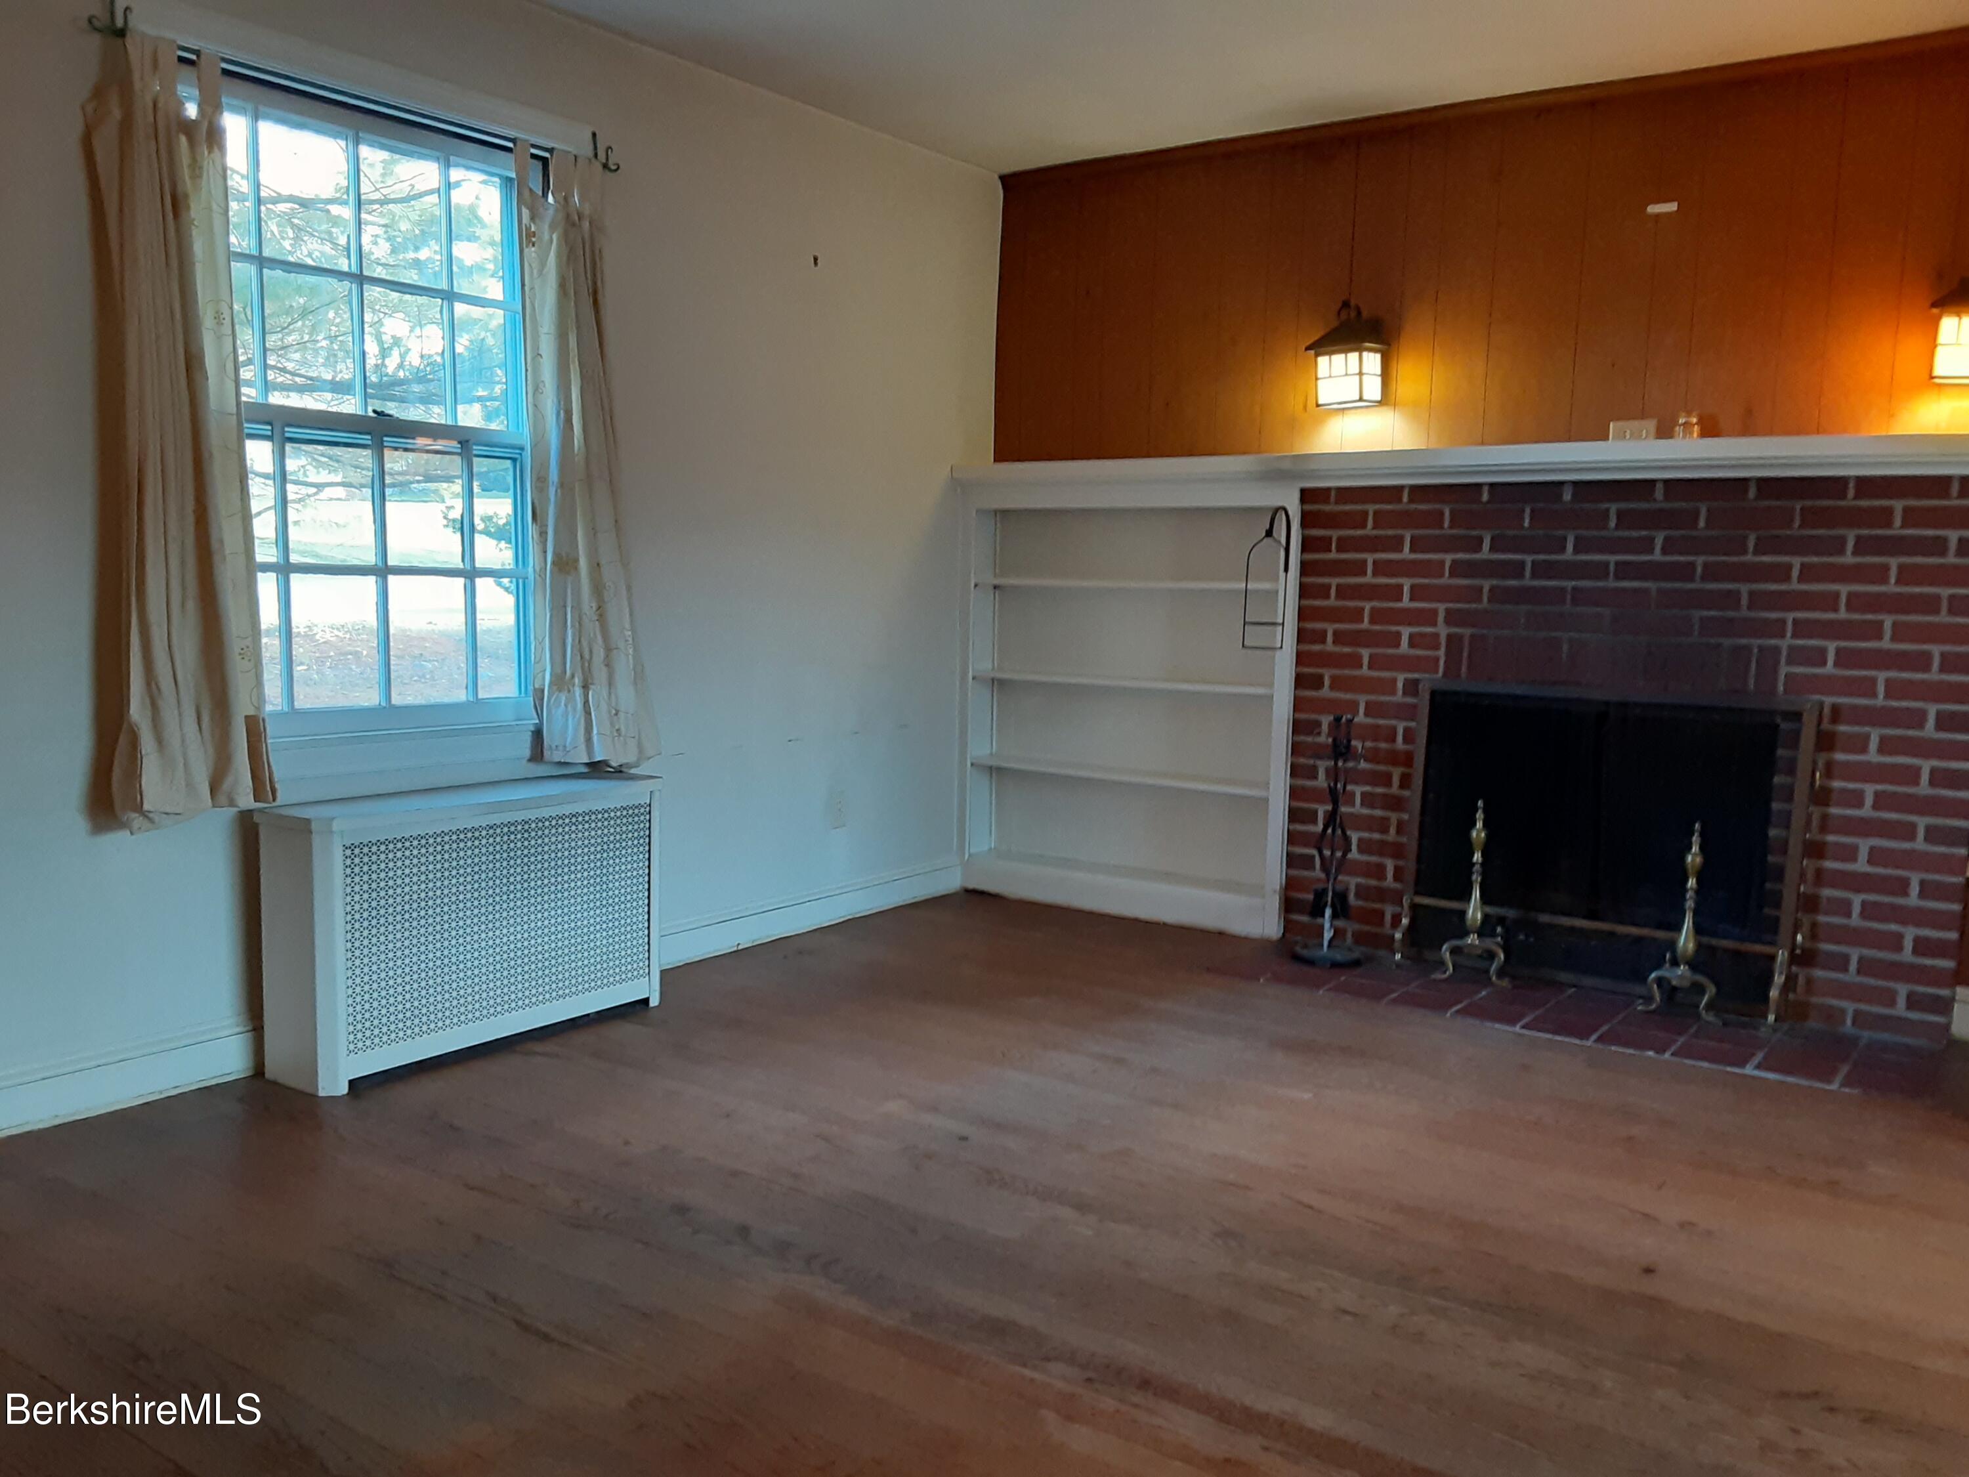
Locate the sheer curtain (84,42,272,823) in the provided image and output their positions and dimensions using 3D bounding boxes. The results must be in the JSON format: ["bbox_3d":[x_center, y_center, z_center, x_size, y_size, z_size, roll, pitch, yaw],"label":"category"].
[{"bbox_3d":[-1.532,-0.564,2.967,0.100,1.470,0.310,6,7,35],"label":"sheer curtain"}]

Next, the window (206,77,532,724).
[{"bbox_3d":[-1.339,-0.685,3.391,0.100,1.370,0.960,6,7,35],"label":"window"}]

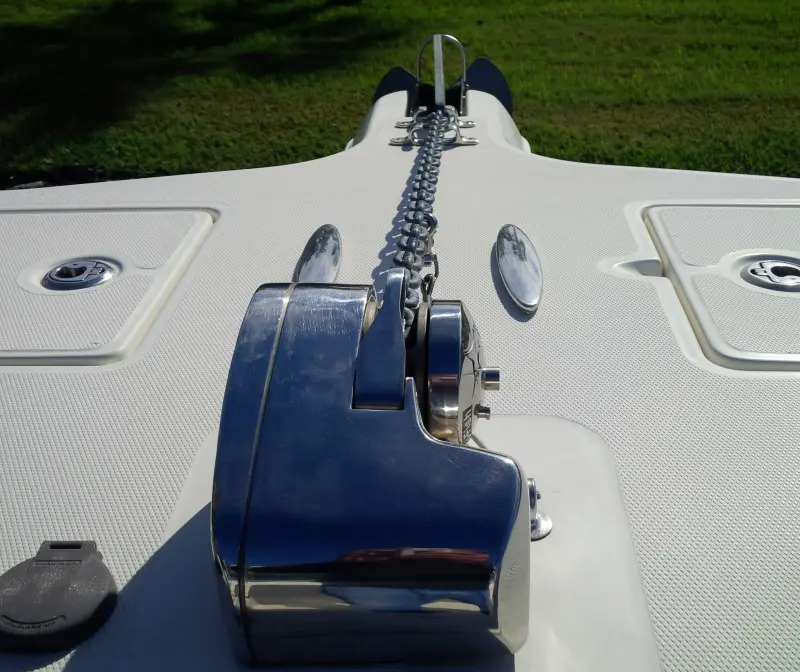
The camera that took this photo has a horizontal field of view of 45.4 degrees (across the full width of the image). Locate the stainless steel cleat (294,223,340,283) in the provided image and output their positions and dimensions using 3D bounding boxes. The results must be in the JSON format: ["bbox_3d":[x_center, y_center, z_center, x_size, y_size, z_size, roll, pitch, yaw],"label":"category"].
[{"bbox_3d":[-0.090,-0.081,1.068,0.043,0.020,0.208,0,30,2],"label":"stainless steel cleat"}]

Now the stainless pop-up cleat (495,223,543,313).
[{"bbox_3d":[0.132,-0.080,1.058,0.043,0.020,0.208,-1,30,0],"label":"stainless pop-up cleat"}]

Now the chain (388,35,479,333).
[{"bbox_3d":[0.036,-0.199,1.157,0.130,0.130,0.889,1,30,4],"label":"chain"}]

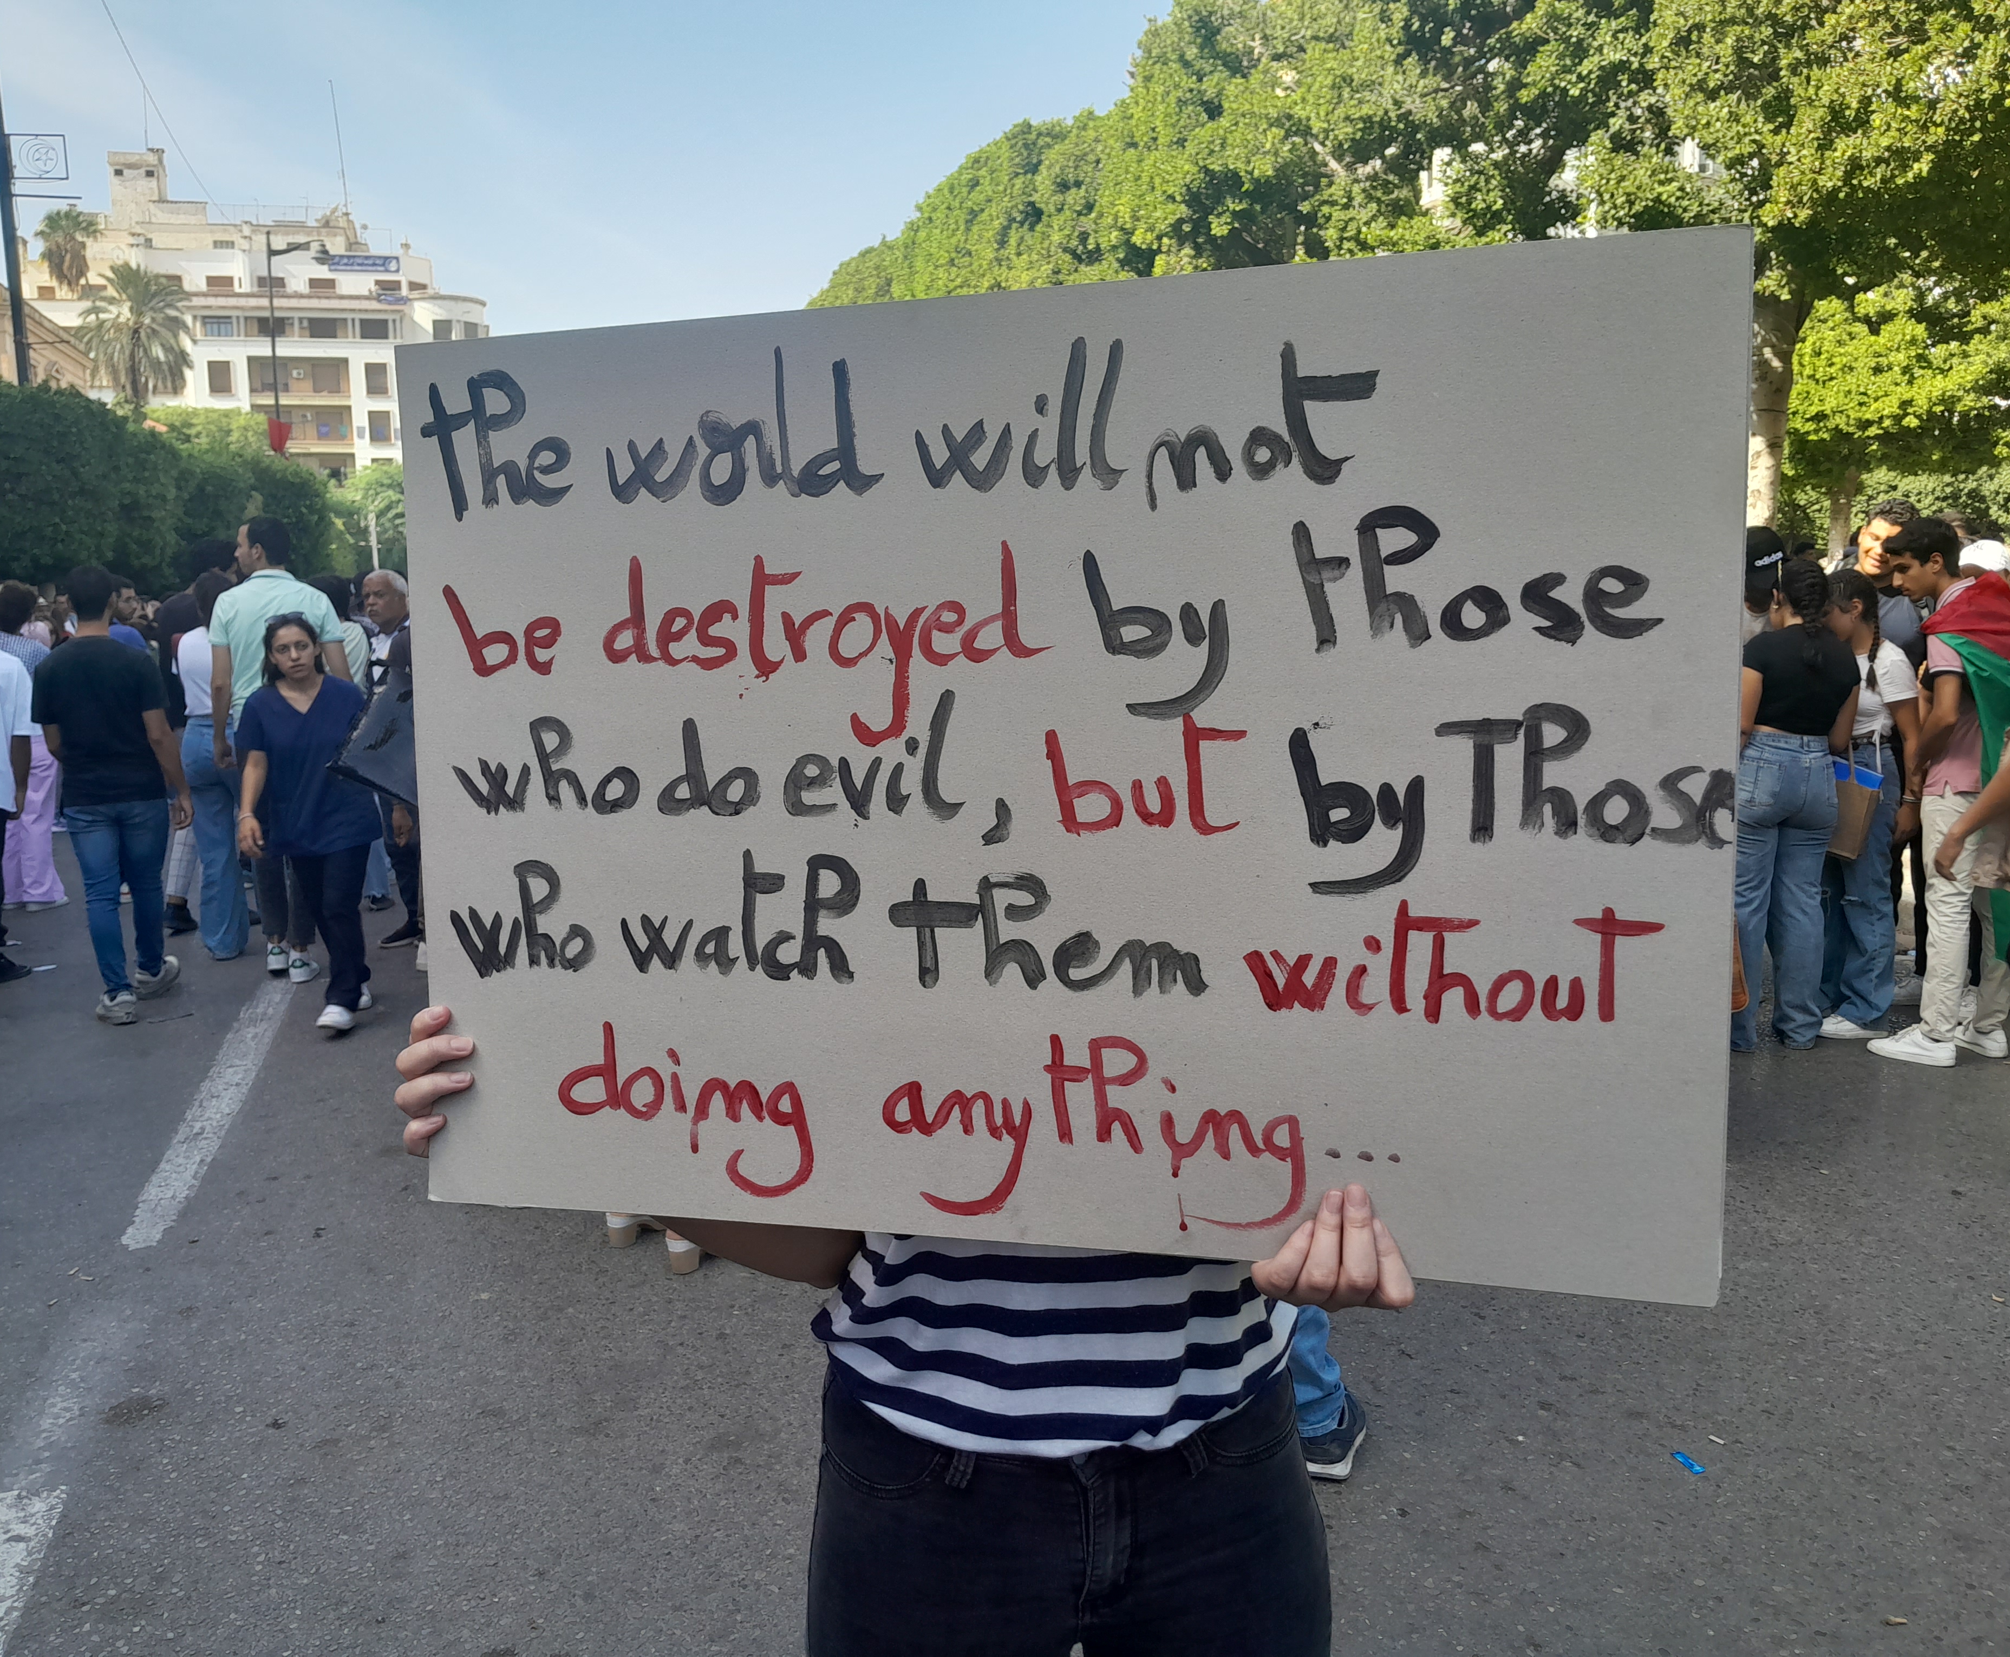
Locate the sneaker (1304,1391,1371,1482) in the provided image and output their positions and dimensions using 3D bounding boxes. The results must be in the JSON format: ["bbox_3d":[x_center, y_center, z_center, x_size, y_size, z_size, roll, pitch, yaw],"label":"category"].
[{"bbox_3d":[0.610,1.088,3.081,0.105,0.110,0.285,2,9,14],"label":"sneaker"}]

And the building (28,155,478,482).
[{"bbox_3d":[-52.000,-30.600,120.000,27.000,30.500,18.000,-3,9,-13],"label":"building"}]

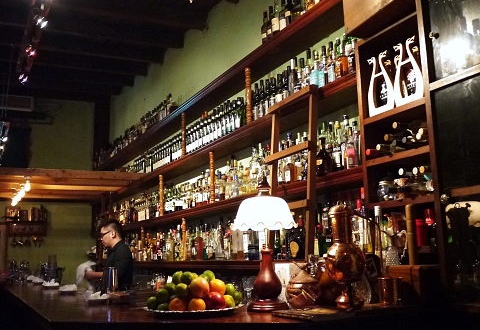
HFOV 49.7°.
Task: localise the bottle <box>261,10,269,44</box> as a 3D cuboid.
[{"bbox_3d":[0.208,-1.087,4.110,0.068,0.307,0.068,-2,-9,0],"label":"bottle"}]

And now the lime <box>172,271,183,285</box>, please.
[{"bbox_3d":[-0.259,0.473,2.170,0.054,0.054,0.054,4,-11,-27],"label":"lime"}]

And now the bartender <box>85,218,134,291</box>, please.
[{"bbox_3d":[-1.141,1.320,4.561,0.420,1.680,0.500,2,-11,-20],"label":"bartender"}]

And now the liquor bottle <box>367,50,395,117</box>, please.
[{"bbox_3d":[0.694,-0.398,2.546,0.095,0.350,0.135,3,-11,-27],"label":"liquor bottle"}]

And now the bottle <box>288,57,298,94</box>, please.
[{"bbox_3d":[0.390,-0.594,3.680,0.068,0.340,0.068,2,-11,-27],"label":"bottle"}]

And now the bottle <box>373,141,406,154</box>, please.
[{"bbox_3d":[0.835,-0.072,2.706,0.300,0.077,0.077,7,-13,-26],"label":"bottle"}]

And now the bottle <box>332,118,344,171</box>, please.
[{"bbox_3d":[0.543,-0.095,2.831,0.076,0.307,0.076,3,-11,-27],"label":"bottle"}]

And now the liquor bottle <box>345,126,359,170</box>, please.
[{"bbox_3d":[0.624,-0.084,2.882,0.078,0.268,0.080,4,-11,-27],"label":"liquor bottle"}]

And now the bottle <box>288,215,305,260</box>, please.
[{"bbox_3d":[0.369,0.464,3.319,0.085,0.287,0.100,4,-11,-27],"label":"bottle"}]

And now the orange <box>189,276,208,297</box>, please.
[{"bbox_3d":[-0.162,0.491,2.080,0.079,0.079,0.079,-2,-10,0],"label":"orange"}]

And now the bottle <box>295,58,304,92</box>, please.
[{"bbox_3d":[0.408,-0.545,3.344,0.075,0.308,0.075,4,-11,-27],"label":"bottle"}]

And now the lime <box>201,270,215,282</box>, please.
[{"bbox_3d":[-0.129,0.466,2.170,0.052,0.050,0.052,3,-11,-27],"label":"lime"}]

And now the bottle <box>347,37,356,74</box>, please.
[{"bbox_3d":[0.621,-0.571,2.796,0.072,0.237,0.072,3,-11,-27],"label":"bottle"}]

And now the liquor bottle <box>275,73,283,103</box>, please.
[{"bbox_3d":[0.300,-0.538,3.873,0.070,0.299,0.070,2,-11,-27],"label":"liquor bottle"}]

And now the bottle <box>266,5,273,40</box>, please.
[{"bbox_3d":[0.231,-1.004,3.727,0.075,0.297,0.075,-1,-10,0],"label":"bottle"}]

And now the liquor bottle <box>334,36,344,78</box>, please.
[{"bbox_3d":[0.560,-0.575,2.895,0.074,0.281,0.074,3,-11,-27],"label":"liquor bottle"}]

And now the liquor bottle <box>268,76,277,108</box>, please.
[{"bbox_3d":[0.256,-0.528,3.957,0.070,0.310,0.070,-2,-9,0],"label":"liquor bottle"}]

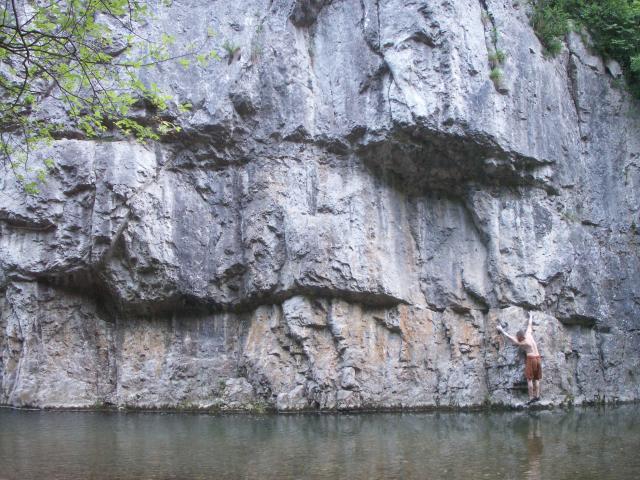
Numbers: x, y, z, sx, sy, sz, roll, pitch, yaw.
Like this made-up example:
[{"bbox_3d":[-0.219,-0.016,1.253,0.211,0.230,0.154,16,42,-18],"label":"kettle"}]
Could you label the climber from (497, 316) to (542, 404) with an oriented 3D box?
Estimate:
[{"bbox_3d":[4.800,2.870,16.450,0.880,2.120,0.820,6,-10,-36],"label":"climber"}]

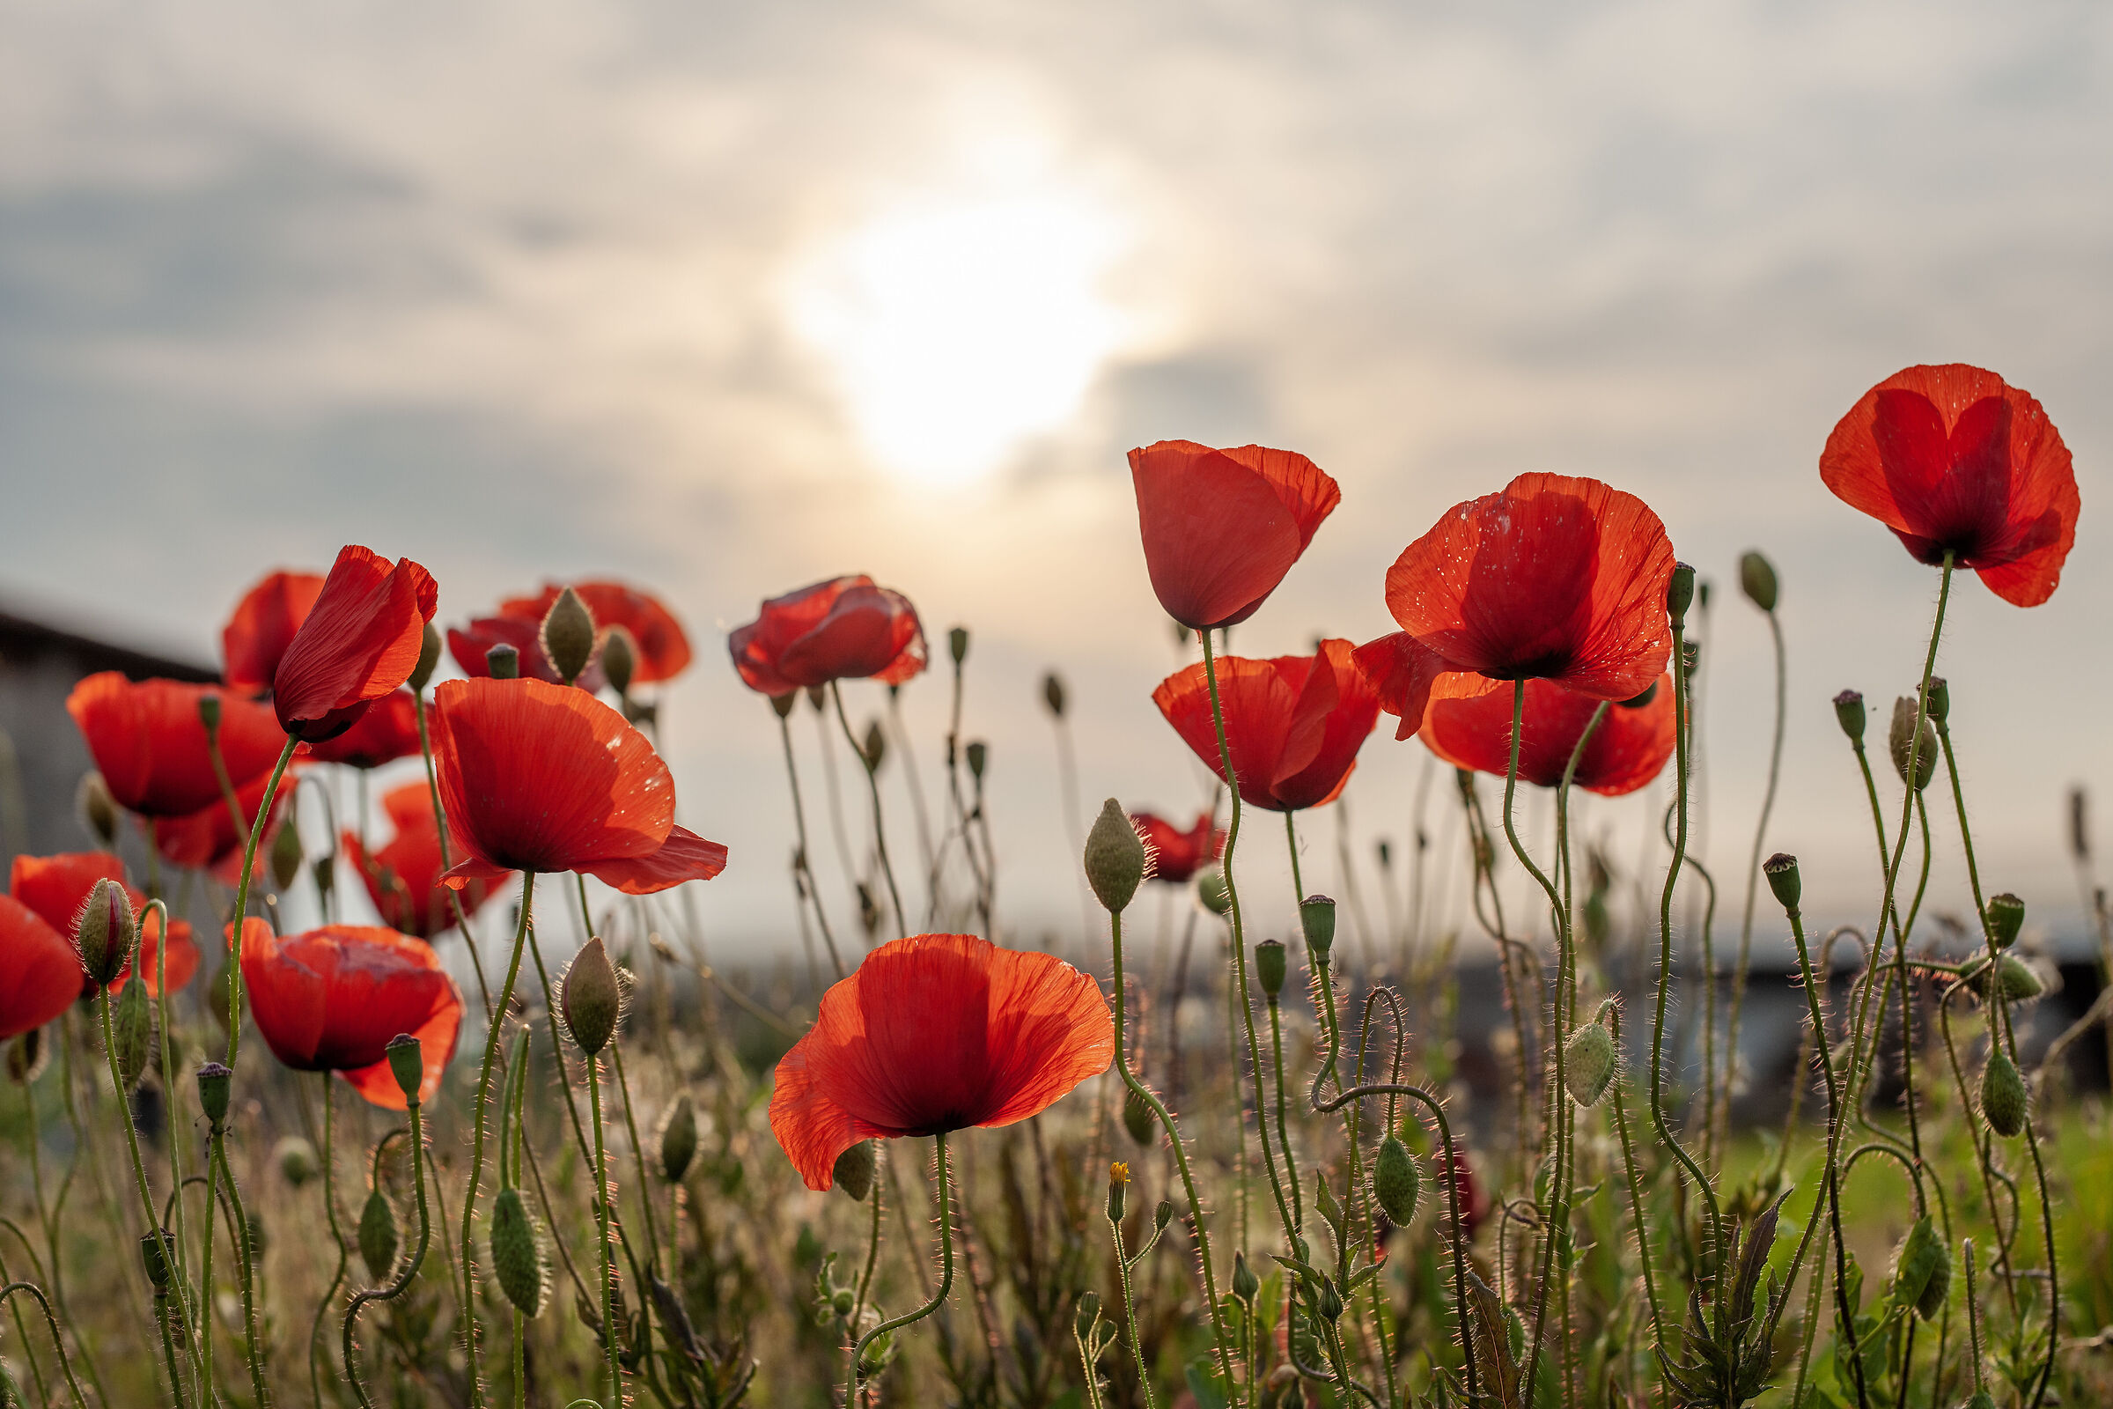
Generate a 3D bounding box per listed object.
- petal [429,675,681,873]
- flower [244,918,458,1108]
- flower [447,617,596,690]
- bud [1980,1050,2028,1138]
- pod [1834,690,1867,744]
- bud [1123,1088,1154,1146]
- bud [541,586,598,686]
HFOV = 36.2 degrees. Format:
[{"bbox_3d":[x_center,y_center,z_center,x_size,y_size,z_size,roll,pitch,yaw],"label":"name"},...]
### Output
[{"bbox_3d":[-0.113,0.016,0.725,0.054,0.045,0.041,-3,-3,0],"label":"petal"},{"bbox_3d":[-0.188,0.082,0.860,0.059,0.049,0.053,1,-5,-12],"label":"flower"},{"bbox_3d":[-0.178,-0.014,1.080,0.055,0.033,0.052,1,-5,-9],"label":"flower"},{"bbox_3d":[0.229,0.094,0.780,0.011,0.021,0.011,-7,-5,16],"label":"bud"},{"bbox_3d":[0.182,0.003,0.740,0.007,0.013,0.007,-11,-3,0],"label":"pod"},{"bbox_3d":[0.021,0.103,0.810,0.007,0.015,0.007,-15,-3,0],"label":"bud"},{"bbox_3d":[-0.116,-0.016,0.770,0.013,0.024,0.012,-2,-5,0],"label":"bud"}]

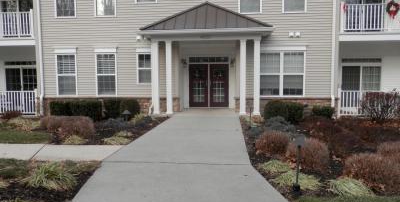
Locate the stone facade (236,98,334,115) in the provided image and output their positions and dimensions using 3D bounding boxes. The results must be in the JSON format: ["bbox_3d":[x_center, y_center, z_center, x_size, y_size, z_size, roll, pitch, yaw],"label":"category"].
[{"bbox_3d":[3.403,0.227,11.820,3.871,0.740,0.250,0,4,5],"label":"stone facade"}]

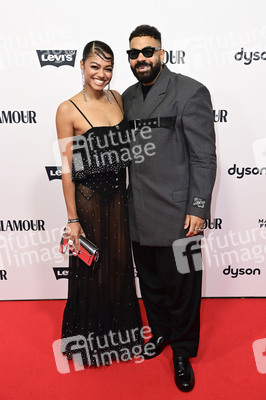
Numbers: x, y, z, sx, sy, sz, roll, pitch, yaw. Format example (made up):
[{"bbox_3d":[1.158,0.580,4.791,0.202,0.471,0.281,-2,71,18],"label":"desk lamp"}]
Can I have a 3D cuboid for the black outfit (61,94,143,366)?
[{"bbox_3d":[-0.187,0.210,2.426,0.460,1.530,0.380,-7,18,-19],"label":"black outfit"}]

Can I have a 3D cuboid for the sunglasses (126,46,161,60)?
[{"bbox_3d":[0.062,-0.715,2.062,0.143,0.049,0.143,-2,14,20],"label":"sunglasses"}]

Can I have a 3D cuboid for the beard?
[{"bbox_3d":[0.067,-0.630,2.071,0.146,0.117,0.112,-2,14,20],"label":"beard"}]

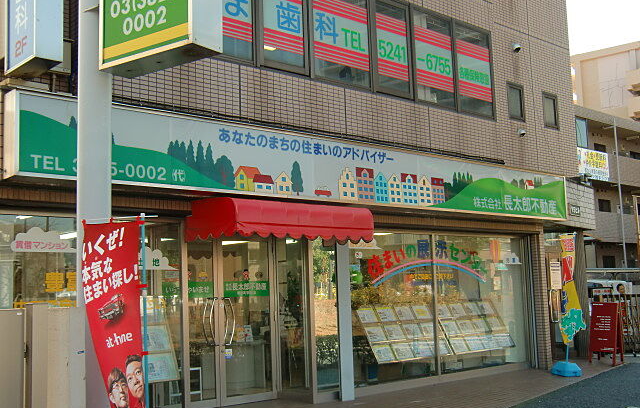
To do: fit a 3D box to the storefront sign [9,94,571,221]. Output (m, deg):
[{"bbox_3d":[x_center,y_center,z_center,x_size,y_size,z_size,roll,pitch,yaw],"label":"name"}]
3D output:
[{"bbox_3d":[0.694,-0.343,9.648,9.272,0.757,0.280,4,-9,-42],"label":"storefront sign"}]

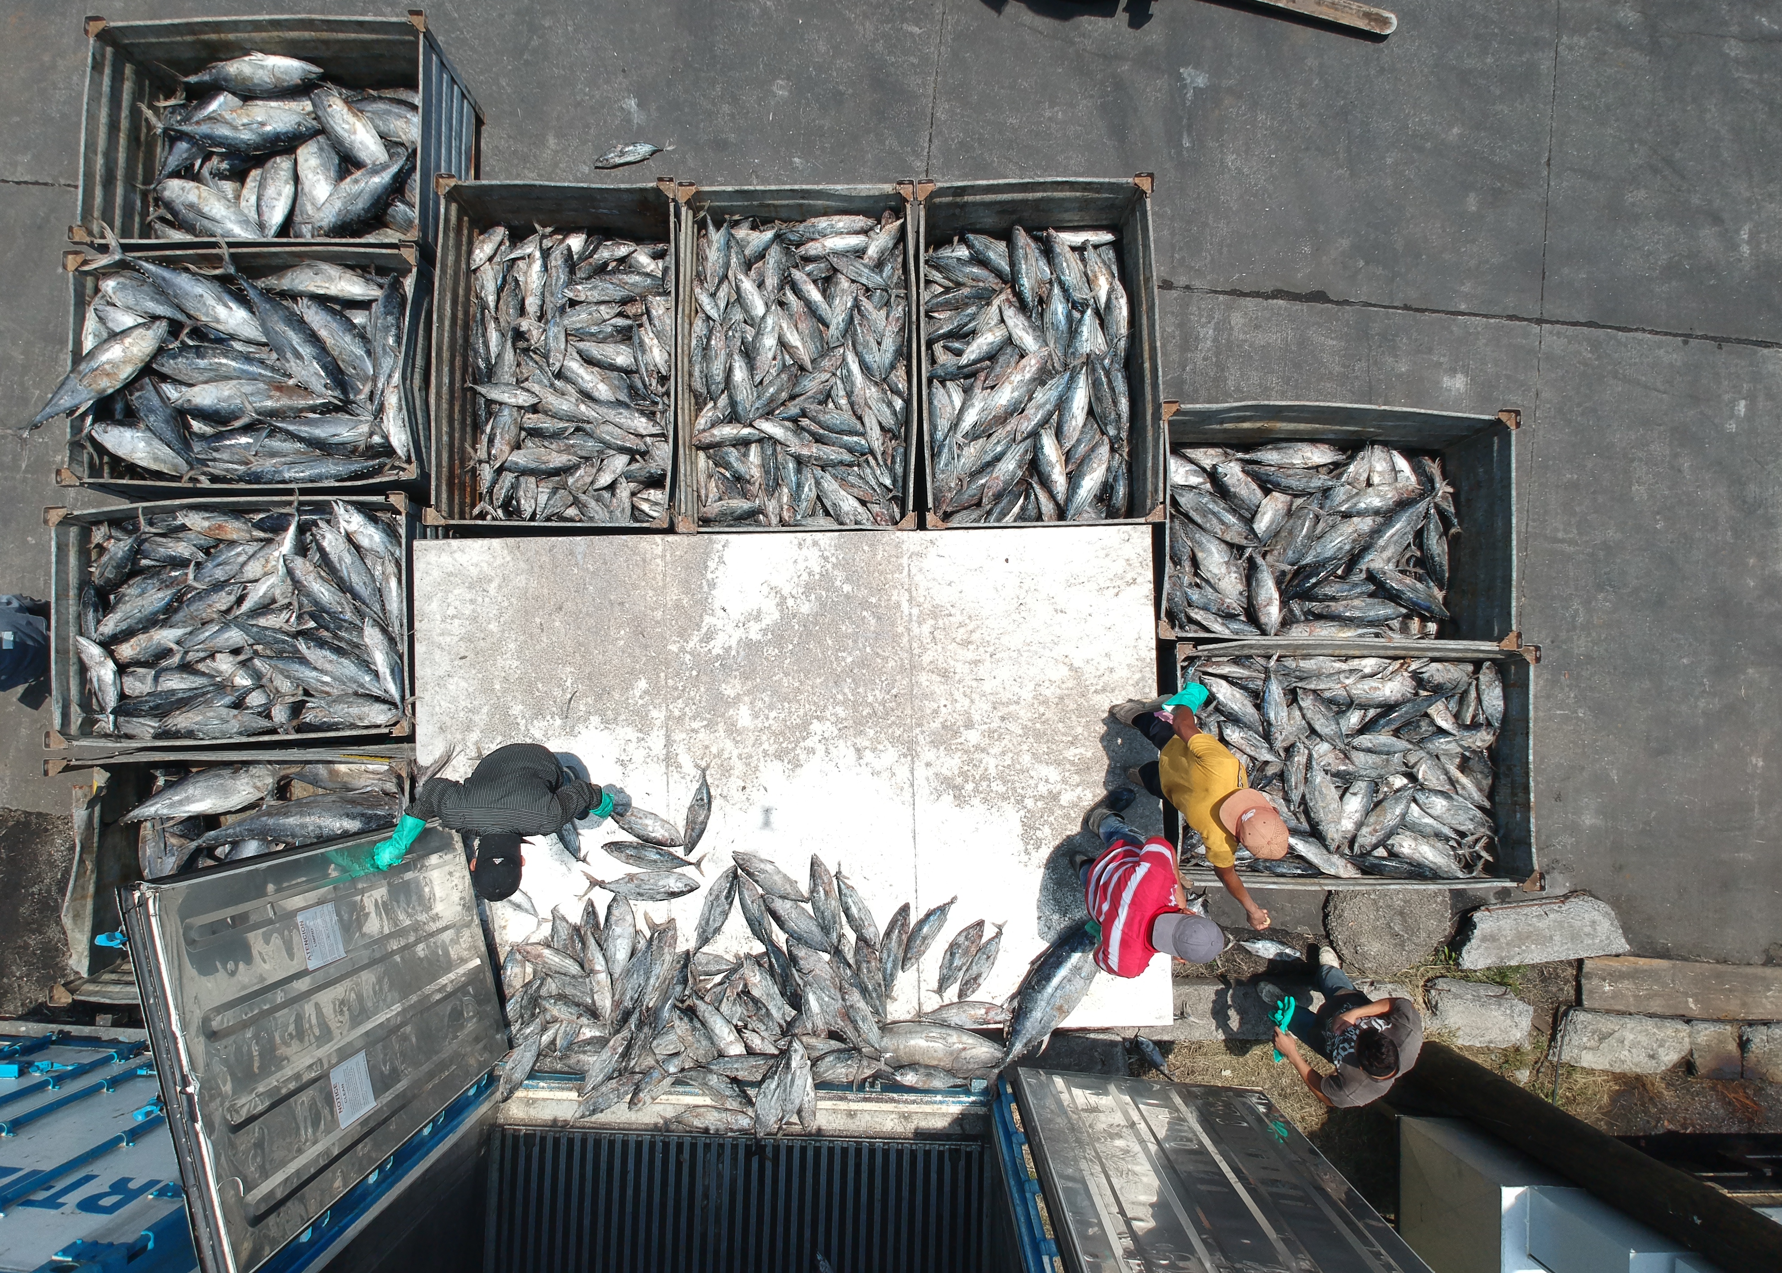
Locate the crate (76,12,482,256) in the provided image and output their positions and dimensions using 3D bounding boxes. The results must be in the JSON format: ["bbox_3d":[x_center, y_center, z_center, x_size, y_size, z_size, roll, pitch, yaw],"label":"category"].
[{"bbox_3d":[-3.256,-2.547,7.053,1.771,1.020,1.186,0,86,0],"label":"crate"}]

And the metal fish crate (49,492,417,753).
[{"bbox_3d":[-3.254,-0.038,6.818,1.771,1.020,1.186,-2,86,0],"label":"metal fish crate"}]

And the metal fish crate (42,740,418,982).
[{"bbox_3d":[-3.204,1.199,6.751,1.771,1.020,1.186,-2,86,0],"label":"metal fish crate"}]

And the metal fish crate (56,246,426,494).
[{"bbox_3d":[-3.243,-1.318,6.915,1.771,1.020,1.186,-1,86,0],"label":"metal fish crate"}]

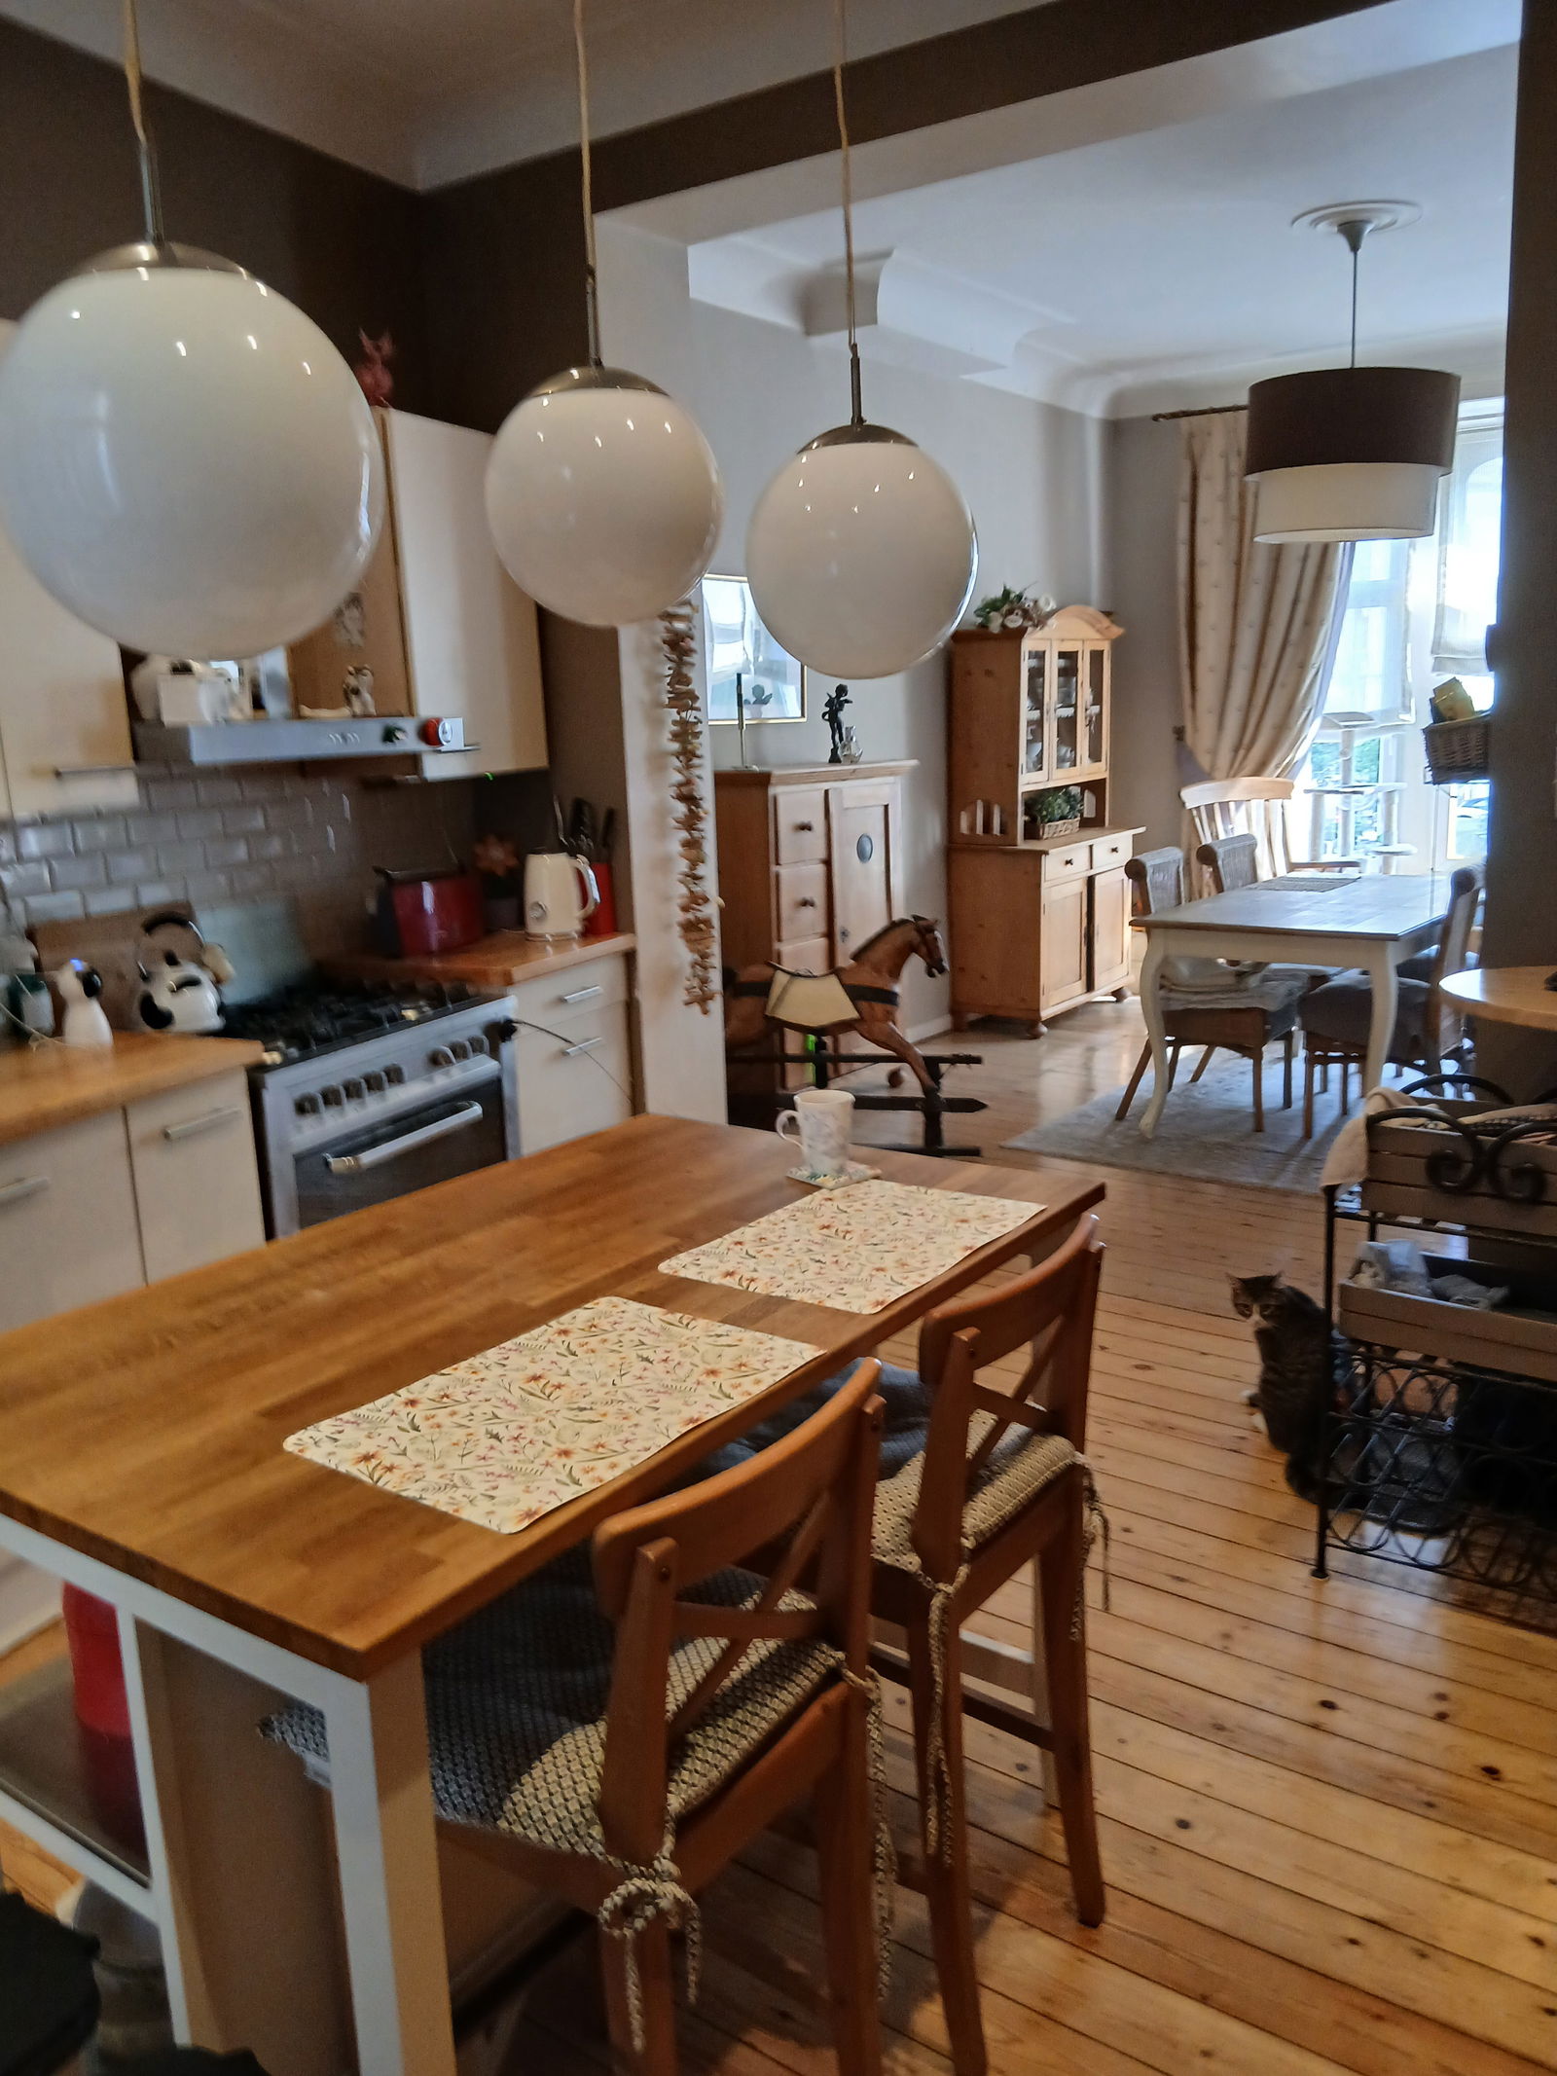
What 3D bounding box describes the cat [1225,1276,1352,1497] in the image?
[{"bbox_3d":[1.053,0.682,3.164,0.190,0.360,0.360,-9,13,-28],"label":"cat"}]

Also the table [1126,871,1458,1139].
[{"bbox_3d":[2.123,-0.148,5.961,0.930,0.770,1.620,7,15,38],"label":"table"}]

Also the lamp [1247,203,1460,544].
[{"bbox_3d":[1.989,-2.269,5.403,0.690,1.060,0.690,6,14,35],"label":"lamp"}]

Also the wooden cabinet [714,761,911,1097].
[{"bbox_3d":[0.111,-0.395,6.189,0.450,1.325,1.000,6,14,35],"label":"wooden cabinet"}]

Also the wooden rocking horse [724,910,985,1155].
[{"bbox_3d":[0.136,-0.001,5.410,1.190,0.840,0.360,1,12,12],"label":"wooden rocking horse"}]

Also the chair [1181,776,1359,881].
[{"bbox_3d":[2.345,-0.659,7.370,0.620,1.120,0.660,-8,13,-28],"label":"chair"}]

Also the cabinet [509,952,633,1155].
[{"bbox_3d":[-0.796,0.226,4.313,0.590,0.860,0.600,3,13,24],"label":"cabinet"}]

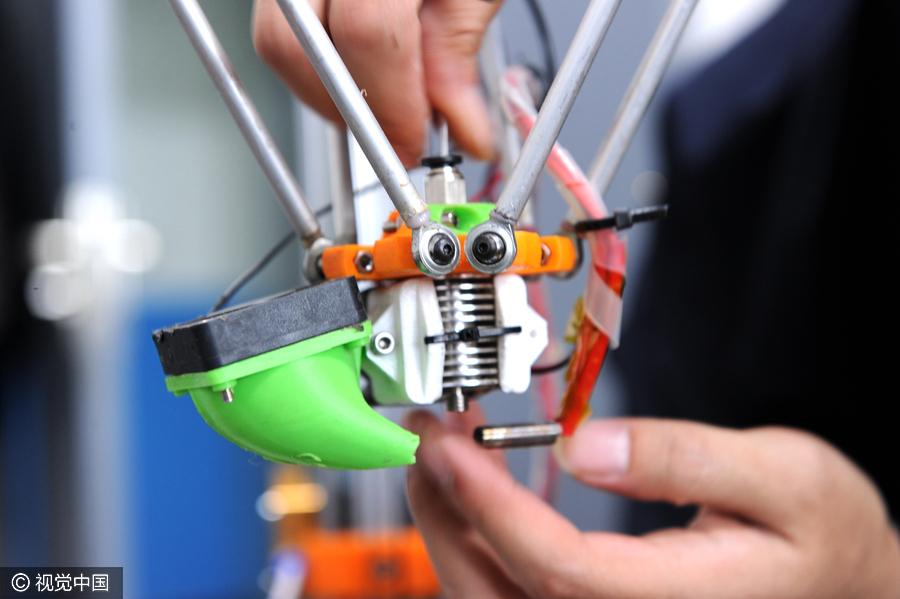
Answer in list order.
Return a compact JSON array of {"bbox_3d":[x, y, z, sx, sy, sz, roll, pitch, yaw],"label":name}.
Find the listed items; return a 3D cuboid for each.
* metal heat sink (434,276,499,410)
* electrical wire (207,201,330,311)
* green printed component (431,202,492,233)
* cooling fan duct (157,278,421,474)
[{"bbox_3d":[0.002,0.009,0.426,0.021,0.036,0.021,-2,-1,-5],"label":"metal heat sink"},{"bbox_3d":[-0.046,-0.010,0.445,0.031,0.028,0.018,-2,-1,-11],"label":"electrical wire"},{"bbox_3d":[0.002,-0.020,0.424,0.021,0.009,0.017,-2,-1,-5],"label":"green printed component"},{"bbox_3d":[-0.036,0.021,0.417,0.057,0.047,0.041,-9,0,-24],"label":"cooling fan duct"}]

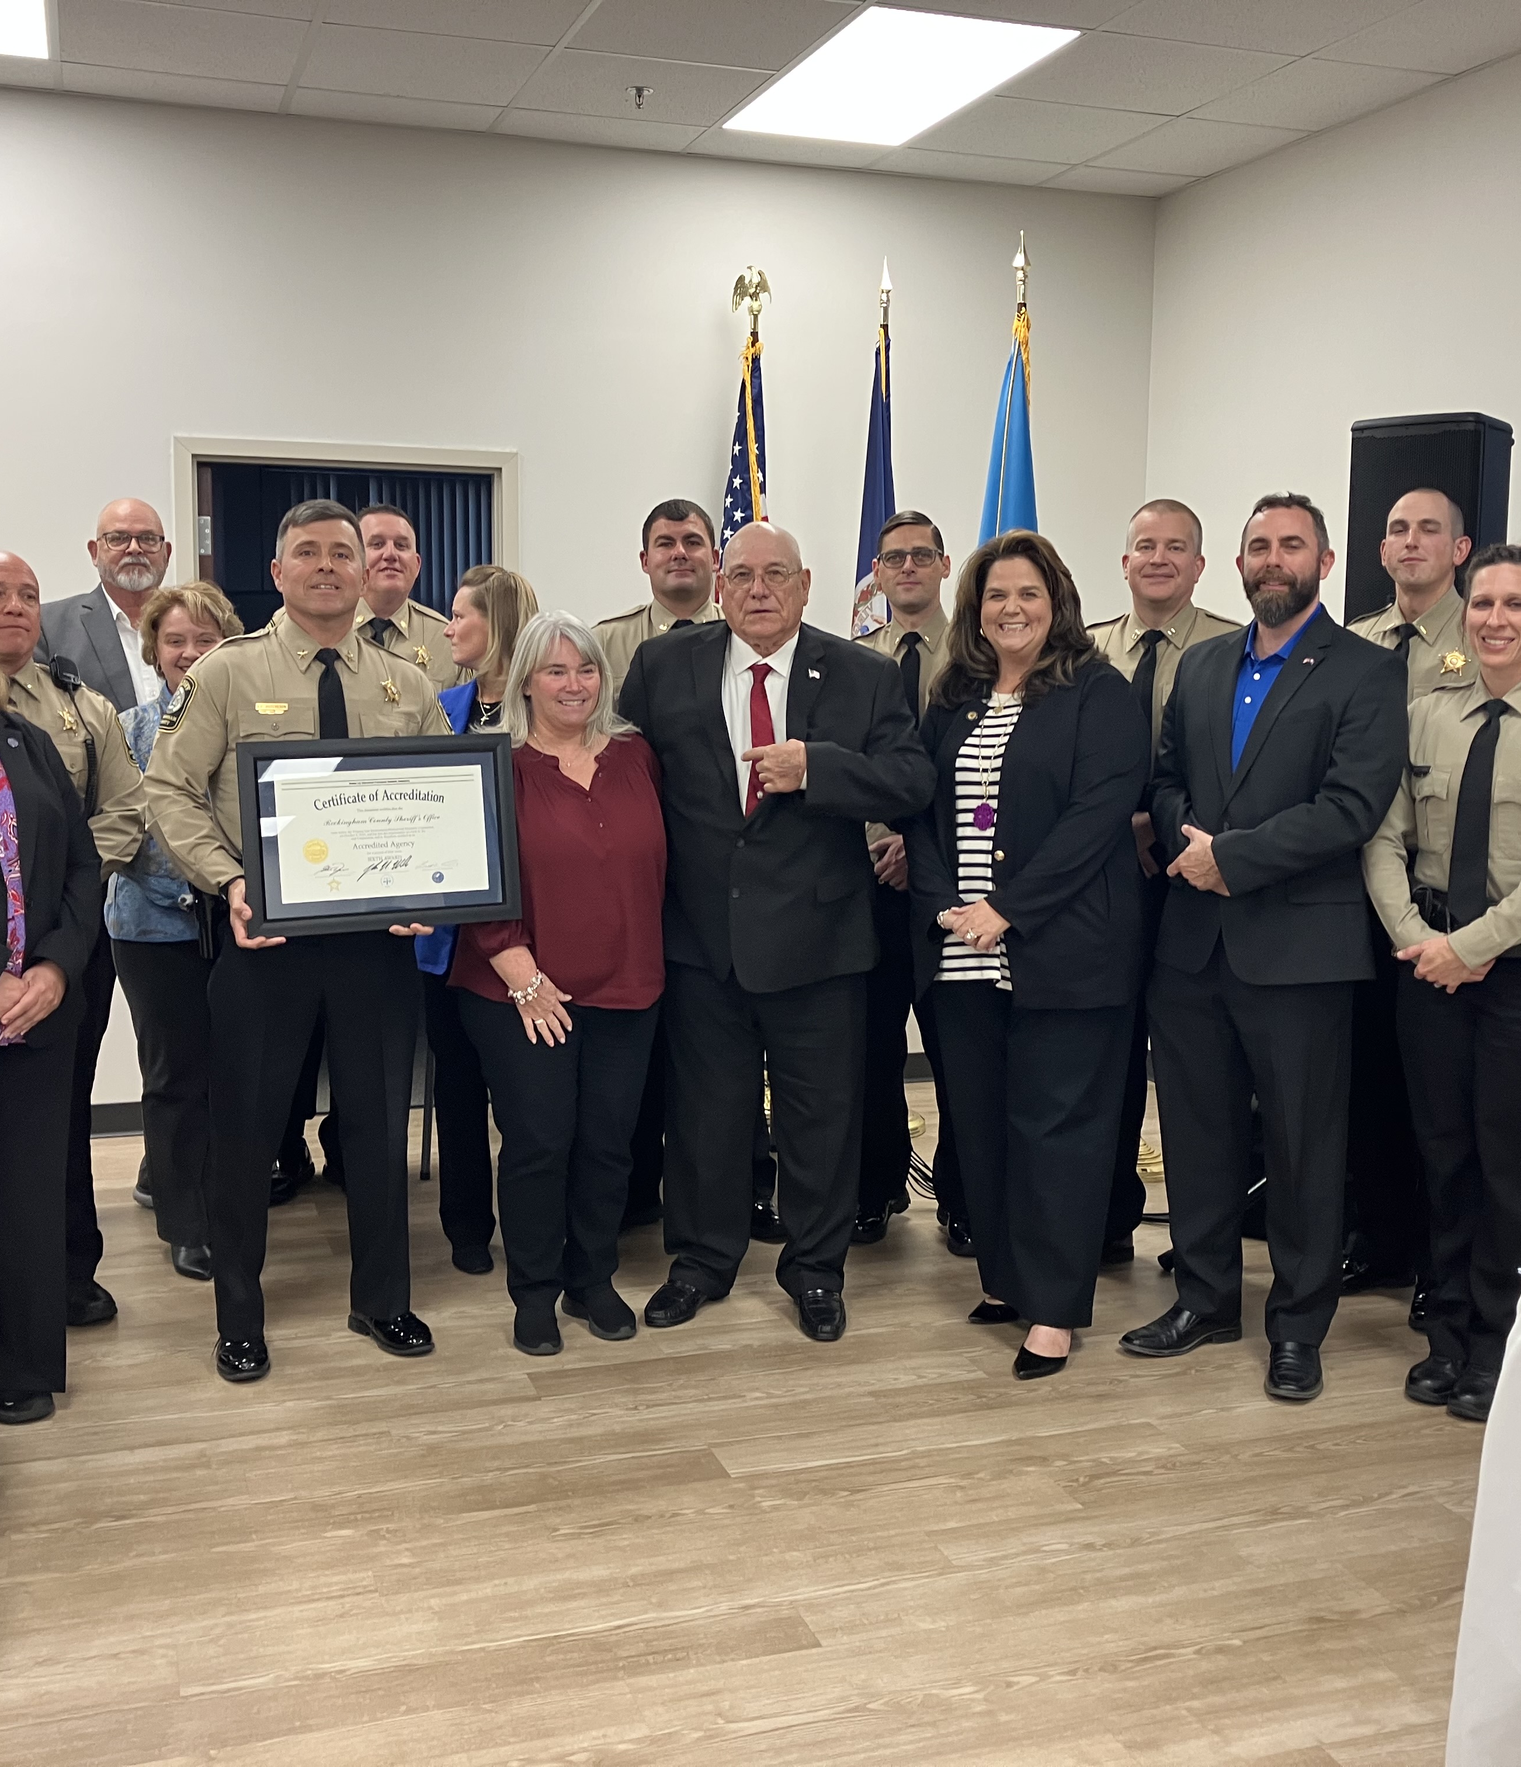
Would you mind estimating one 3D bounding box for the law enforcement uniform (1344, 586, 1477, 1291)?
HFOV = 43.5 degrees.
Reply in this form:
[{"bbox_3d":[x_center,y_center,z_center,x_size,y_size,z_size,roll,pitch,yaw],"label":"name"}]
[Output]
[{"bbox_3d":[1.506,0.131,4.339,0.540,1.580,0.330,6,9,34],"label":"law enforcement uniform"}]

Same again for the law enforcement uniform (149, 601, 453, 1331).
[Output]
[{"bbox_3d":[-0.945,0.205,3.937,0.600,1.517,0.380,-2,8,-22],"label":"law enforcement uniform"}]

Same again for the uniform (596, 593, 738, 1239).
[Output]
[{"bbox_3d":[-0.220,0.058,4.993,0.540,1.590,0.330,0,8,-8],"label":"uniform"}]

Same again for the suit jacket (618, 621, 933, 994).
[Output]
[{"bbox_3d":[0.019,-0.154,4.078,0.680,0.808,0.430,2,7,8],"label":"suit jacket"}]

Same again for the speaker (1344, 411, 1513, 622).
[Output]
[{"bbox_3d":[1.676,-0.856,4.801,0.330,0.585,0.310,6,9,35],"label":"speaker"}]

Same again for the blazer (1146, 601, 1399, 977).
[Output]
[{"bbox_3d":[1.100,-0.177,4.048,0.530,0.780,0.340,7,10,40],"label":"blazer"}]

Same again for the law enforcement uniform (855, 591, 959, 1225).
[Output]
[{"bbox_3d":[0.405,0.080,4.800,0.530,1.558,0.340,1,7,6],"label":"law enforcement uniform"}]

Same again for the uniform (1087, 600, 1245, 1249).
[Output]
[{"bbox_3d":[0.989,0.111,4.753,0.540,1.580,0.330,4,8,20],"label":"uniform"}]

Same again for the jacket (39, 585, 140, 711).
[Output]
[{"bbox_3d":[-1.619,-0.340,4.829,0.540,0.817,0.330,-3,8,-24],"label":"jacket"}]

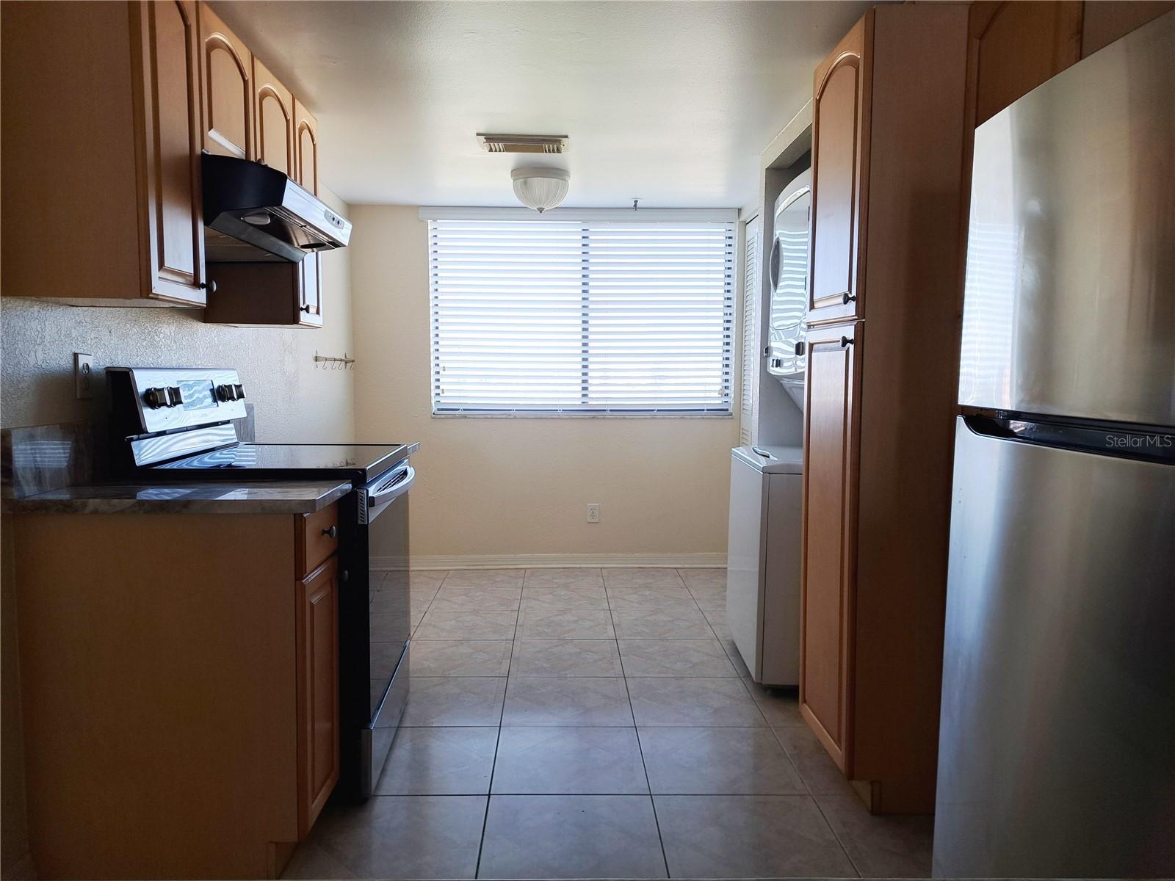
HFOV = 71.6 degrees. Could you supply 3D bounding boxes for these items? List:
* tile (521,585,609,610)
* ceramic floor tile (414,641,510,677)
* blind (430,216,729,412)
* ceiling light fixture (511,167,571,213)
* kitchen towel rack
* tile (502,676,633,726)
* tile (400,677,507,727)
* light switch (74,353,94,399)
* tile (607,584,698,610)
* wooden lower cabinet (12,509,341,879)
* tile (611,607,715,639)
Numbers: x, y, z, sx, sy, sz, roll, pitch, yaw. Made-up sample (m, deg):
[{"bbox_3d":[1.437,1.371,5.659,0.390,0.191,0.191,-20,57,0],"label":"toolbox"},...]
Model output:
[{"bbox_3d":[-0.122,0.848,4.333,0.455,0.010,0.455,0,4,-2],"label":"tile"},{"bbox_3d":[-0.549,0.919,3.428,0.457,0.010,0.457,1,5,-2],"label":"ceramic floor tile"},{"bbox_3d":[-0.024,-0.731,4.822,1.815,1.152,0.060,0,5,-2],"label":"blind"},{"bbox_3d":[-0.230,-1.227,4.057,0.291,0.182,0.291,1,5,-2],"label":"ceiling light fixture"},{"bbox_3d":[-1.318,-0.414,4.245,0.060,0.096,0.740,0,5,-2],"label":"kitchen towel rack"},{"bbox_3d":[-0.073,0.951,2.966,0.455,0.010,0.455,0,4,-2],"label":"tile"},{"bbox_3d":[-0.530,0.948,2.950,0.455,0.010,0.455,0,4,-2],"label":"tile"},{"bbox_3d":[-1.261,-0.161,2.048,0.008,0.117,0.073,0,4,-2],"label":"light switch"},{"bbox_3d":[0.338,0.854,4.367,0.457,0.010,0.457,1,5,-2],"label":"tile"},{"bbox_3d":[-0.948,0.586,1.970,0.626,0.880,0.313,1,5,-2],"label":"wooden lower cabinet"},{"bbox_3d":[0.354,0.891,3.915,0.457,0.010,0.457,1,5,-2],"label":"tile"}]

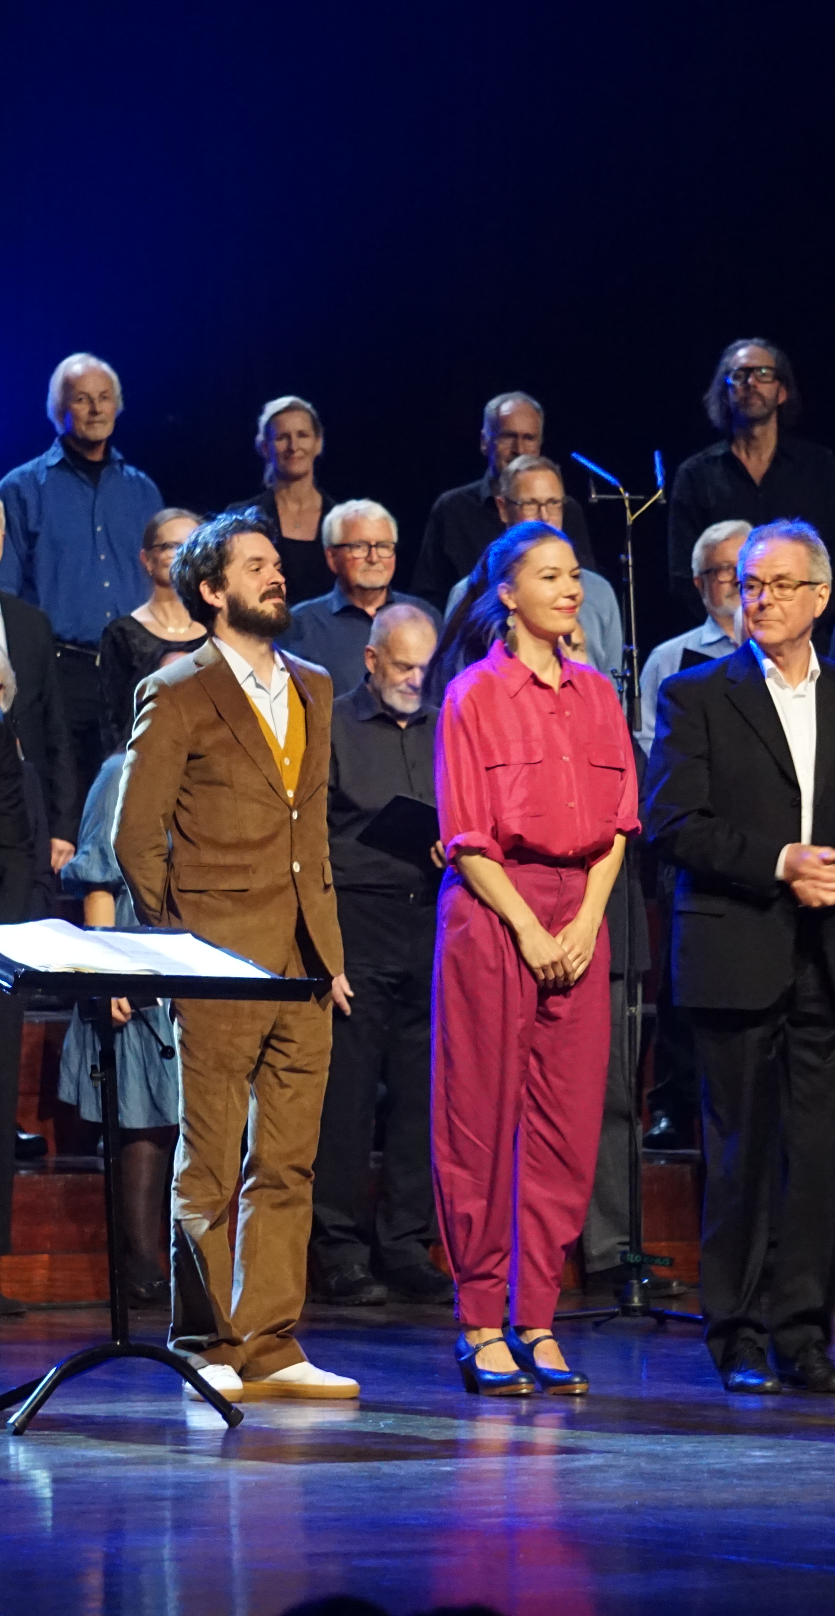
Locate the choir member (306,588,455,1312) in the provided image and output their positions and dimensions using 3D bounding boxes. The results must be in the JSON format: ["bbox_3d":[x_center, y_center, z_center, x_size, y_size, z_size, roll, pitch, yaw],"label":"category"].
[{"bbox_3d":[-0.072,0.349,23.500,0.520,1.704,0.380,0,0,-12],"label":"choir member"}]

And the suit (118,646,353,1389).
[{"bbox_3d":[-0.382,0.410,19.600,0.490,1.500,0.360,0,1,-42],"label":"suit"}]

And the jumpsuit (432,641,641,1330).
[{"bbox_3d":[0.252,0.371,20.000,0.460,1.447,0.330,0,0,-28],"label":"jumpsuit"}]

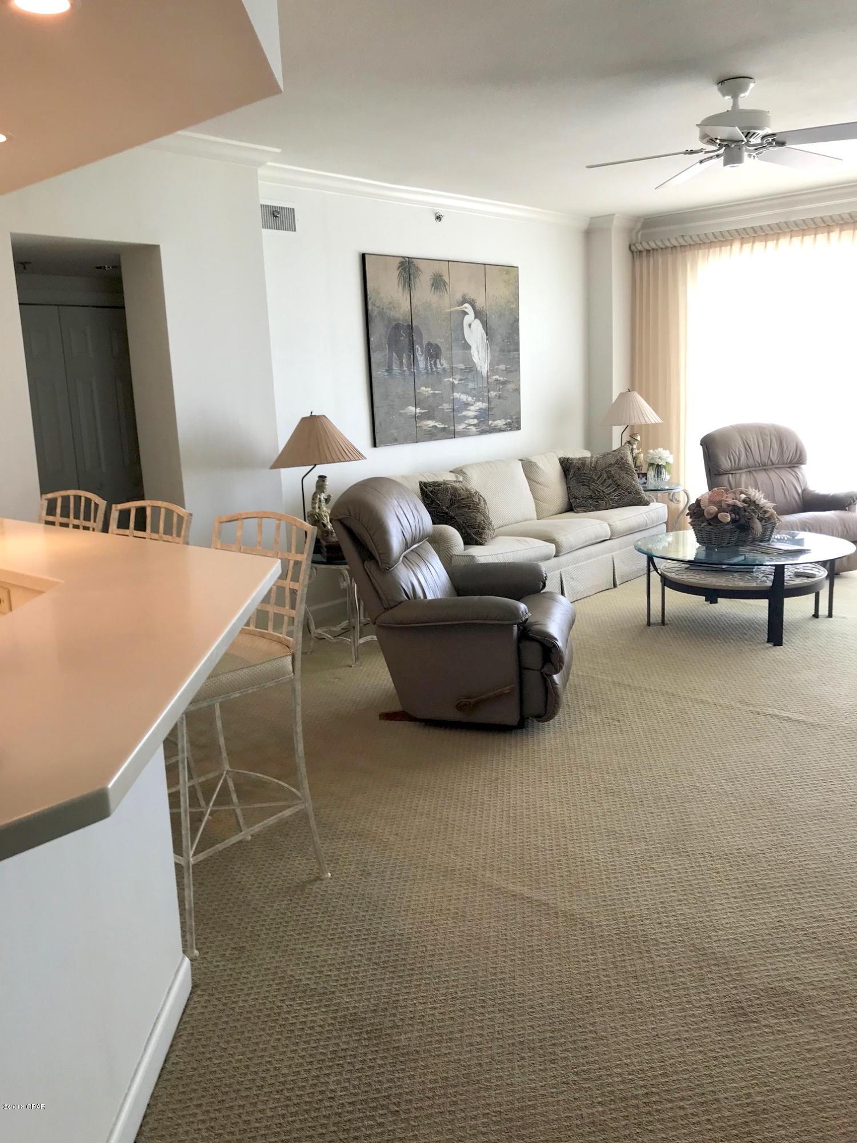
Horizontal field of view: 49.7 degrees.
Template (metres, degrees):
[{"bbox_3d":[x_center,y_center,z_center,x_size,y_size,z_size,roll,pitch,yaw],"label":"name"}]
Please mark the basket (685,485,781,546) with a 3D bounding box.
[{"bbox_3d":[1.840,-0.335,5.580,0.483,0.294,0.393,2,13,18],"label":"basket"}]

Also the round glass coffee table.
[{"bbox_3d":[1.836,0.076,5.426,1.216,0.453,1.216,-2,12,1],"label":"round glass coffee table"}]

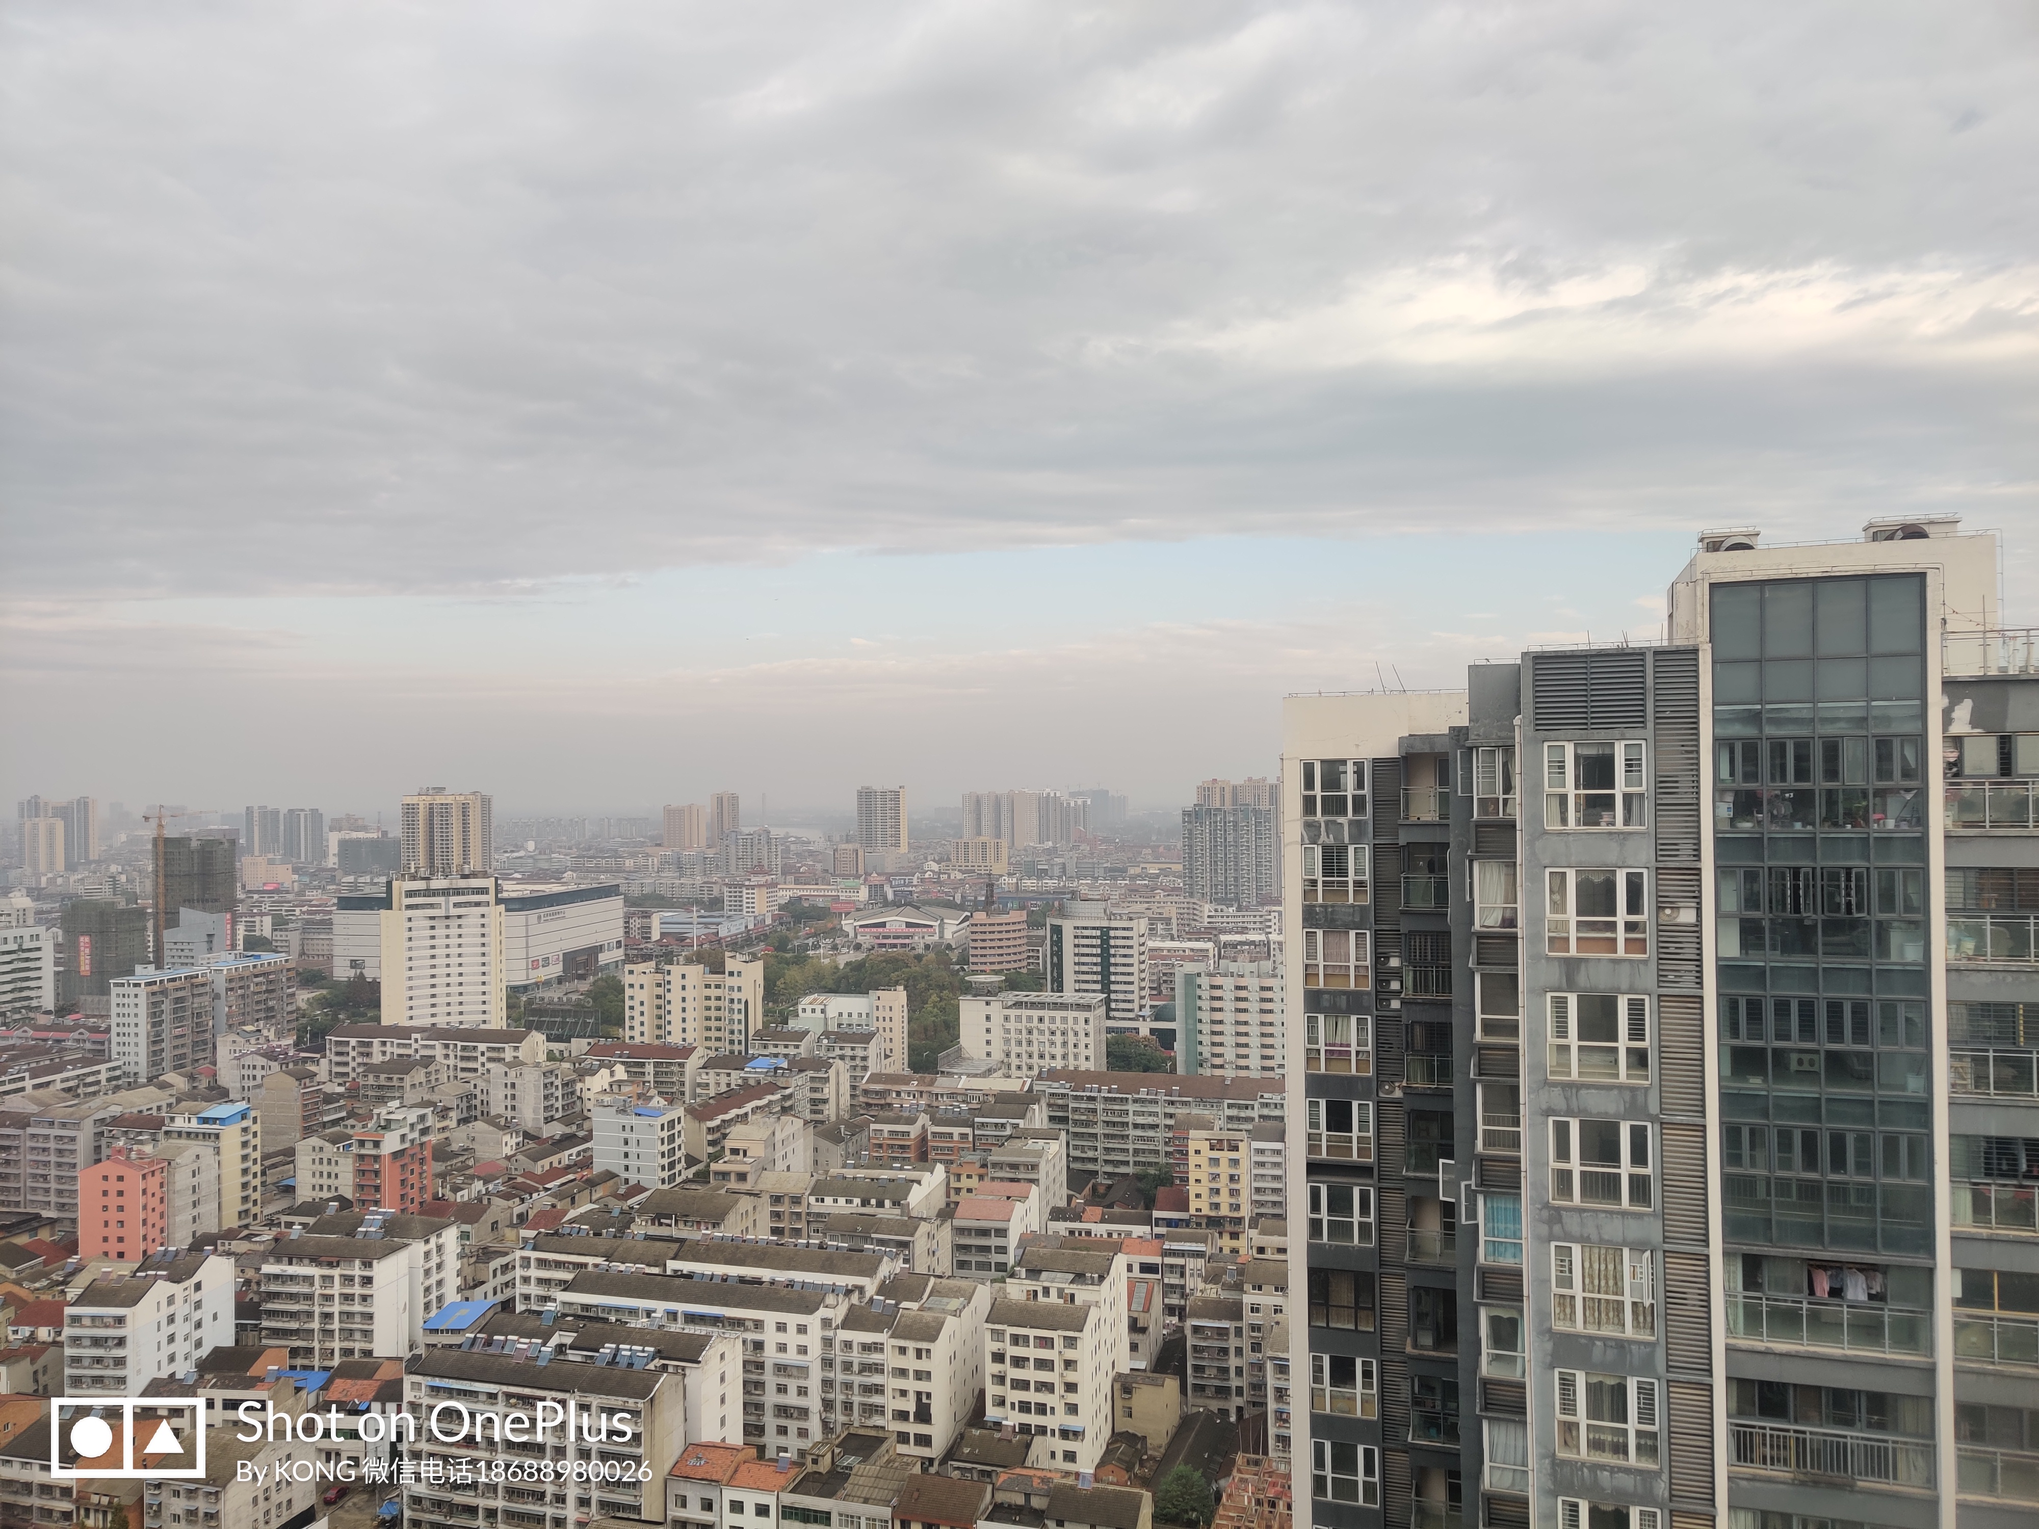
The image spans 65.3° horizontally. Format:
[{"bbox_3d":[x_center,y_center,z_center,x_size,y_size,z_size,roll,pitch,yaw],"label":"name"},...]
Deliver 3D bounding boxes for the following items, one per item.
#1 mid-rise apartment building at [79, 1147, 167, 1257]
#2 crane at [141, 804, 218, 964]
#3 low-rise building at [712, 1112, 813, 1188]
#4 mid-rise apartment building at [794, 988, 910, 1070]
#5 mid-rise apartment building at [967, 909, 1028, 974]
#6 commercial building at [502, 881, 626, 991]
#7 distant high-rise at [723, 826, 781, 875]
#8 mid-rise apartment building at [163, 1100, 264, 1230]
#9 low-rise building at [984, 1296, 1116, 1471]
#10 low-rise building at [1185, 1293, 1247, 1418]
[{"bbox_3d":[-175.946,86.896,312.479,12.894,22.500,7.976,-1,-1,6],"label":"mid-rise apartment building"},{"bbox_3d":[-410.617,63.522,779.200,3.000,87.000,60.000,-1,-1,5],"label":"crane"},{"bbox_3d":[-55.020,88.530,338.970,9.800,22.300,25.000,-1,-1,19],"label":"low-rise building"},{"bbox_3d":[-52.870,86.020,510.780,33.500,29.000,15.500,-1,-1,14],"label":"mid-rise apartment building"},{"bbox_3d":[-9.350,84.950,739.040,28.000,38.000,19.000,-1,-1,8],"label":"mid-rise apartment building"},{"bbox_3d":[-267.688,84.858,797.907,99.087,42.000,101.635,-1,-1,13],"label":"commercial building"},{"bbox_3d":[-248.780,86.620,1474.270,47.000,51.000,16.500,-1,-1,14],"label":"distant high-rise"},{"bbox_3d":[-175.930,87.970,347.000,14.600,26.300,12.000,-1,-1,15],"label":"mid-rise apartment building"},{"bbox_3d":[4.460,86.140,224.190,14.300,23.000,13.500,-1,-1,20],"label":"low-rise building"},{"bbox_3d":[30.120,88.750,238.660,8.600,16.300,10.000,-1,-1,16],"label":"low-rise building"}]

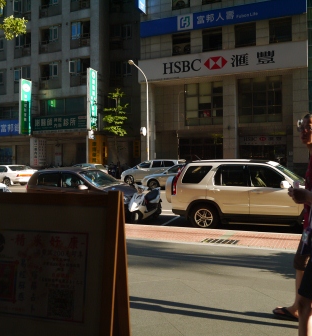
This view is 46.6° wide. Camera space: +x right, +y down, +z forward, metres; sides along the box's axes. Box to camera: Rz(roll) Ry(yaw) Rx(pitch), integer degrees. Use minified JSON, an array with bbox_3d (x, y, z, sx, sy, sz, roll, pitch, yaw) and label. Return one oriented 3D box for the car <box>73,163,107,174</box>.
[{"bbox_3d":[-5.400,0.507,25.200,4.250,1.460,1.690,0,0,22],"label":"car"}]

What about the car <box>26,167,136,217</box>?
[{"bbox_3d":[-2.250,0.794,11.500,3.950,1.500,1.690,0,0,23],"label":"car"}]

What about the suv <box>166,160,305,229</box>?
[{"bbox_3d":[2.570,0.687,9.030,4.580,1.700,1.790,0,0,21],"label":"suv"}]

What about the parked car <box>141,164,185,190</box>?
[{"bbox_3d":[1.420,0.473,19.500,4.500,1.460,1.730,0,0,22],"label":"parked car"}]

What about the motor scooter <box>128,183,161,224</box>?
[{"bbox_3d":[-0.280,0.982,10.400,0.700,1.100,1.800,0,0,25],"label":"motor scooter"}]

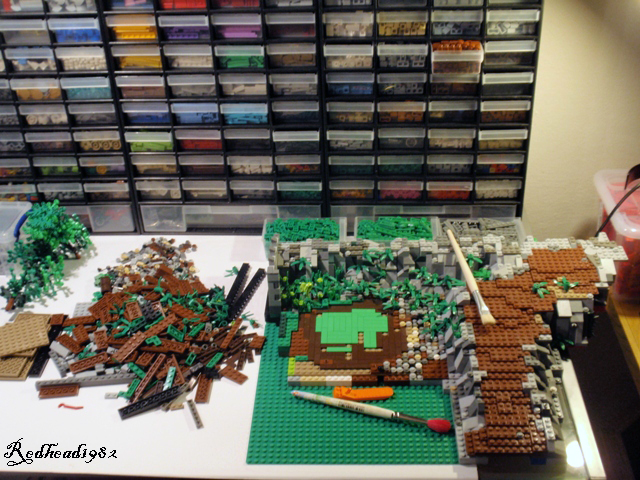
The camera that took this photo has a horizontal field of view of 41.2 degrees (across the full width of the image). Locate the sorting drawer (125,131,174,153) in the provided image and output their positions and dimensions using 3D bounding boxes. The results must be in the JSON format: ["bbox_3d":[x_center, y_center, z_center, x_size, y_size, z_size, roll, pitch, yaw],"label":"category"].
[{"bbox_3d":[-0.254,-0.183,1.347,0.070,0.039,0.138,0,32,4],"label":"sorting drawer"}]

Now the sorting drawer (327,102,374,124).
[{"bbox_3d":[0.049,-0.223,1.307,0.069,0.037,0.134,0,33,5],"label":"sorting drawer"}]

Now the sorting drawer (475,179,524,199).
[{"bbox_3d":[0.276,-0.110,1.357,0.070,0.039,0.138,0,32,4],"label":"sorting drawer"}]

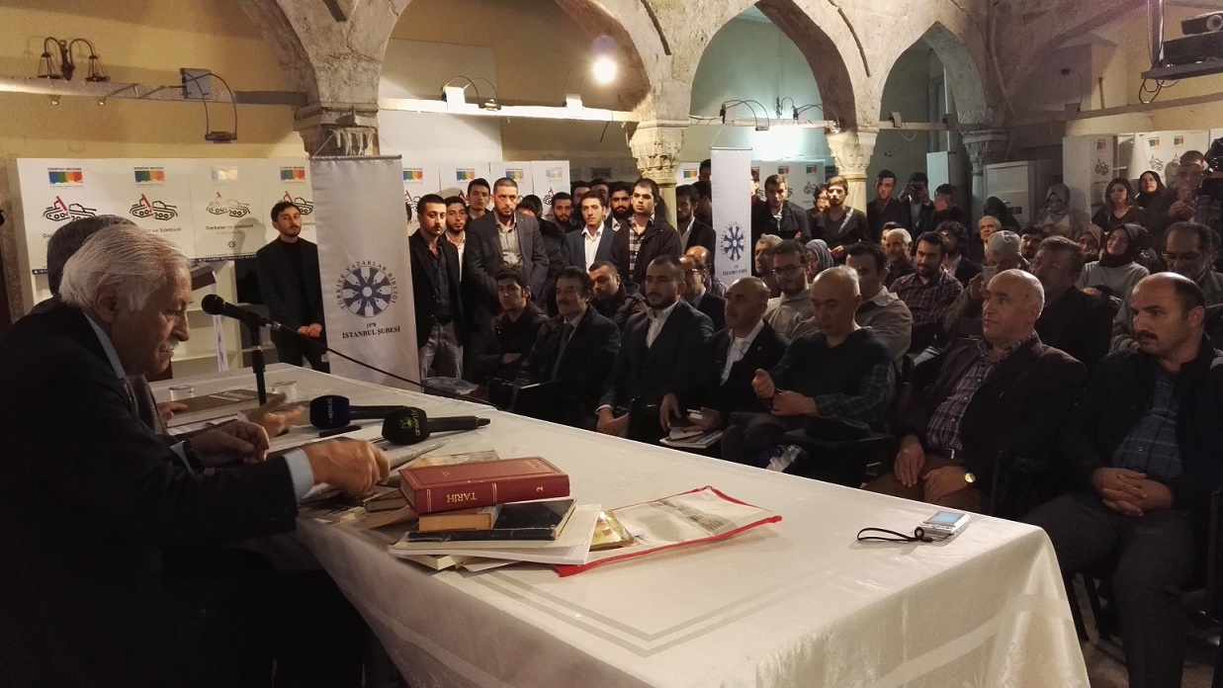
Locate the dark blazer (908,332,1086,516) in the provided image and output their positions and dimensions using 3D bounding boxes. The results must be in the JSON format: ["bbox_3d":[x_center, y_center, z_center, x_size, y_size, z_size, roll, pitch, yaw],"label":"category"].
[{"bbox_3d":[1.215,0.260,2.760,0.560,0.600,0.430,6,12,39],"label":"dark blazer"}]

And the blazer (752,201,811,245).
[{"bbox_3d":[1.314,-0.745,6.735,0.480,0.700,0.300,-2,6,12],"label":"blazer"}]

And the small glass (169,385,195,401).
[{"bbox_3d":[-1.205,0.159,2.464,0.072,0.075,0.072,-2,9,0],"label":"small glass"}]

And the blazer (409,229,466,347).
[{"bbox_3d":[-1.041,-0.316,5.150,0.470,0.720,0.280,-7,11,-26],"label":"blazer"}]

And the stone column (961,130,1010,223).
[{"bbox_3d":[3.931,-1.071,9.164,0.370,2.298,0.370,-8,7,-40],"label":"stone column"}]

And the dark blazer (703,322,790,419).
[{"bbox_3d":[0.545,0.161,3.526,0.450,0.520,0.320,0,7,34],"label":"dark blazer"}]

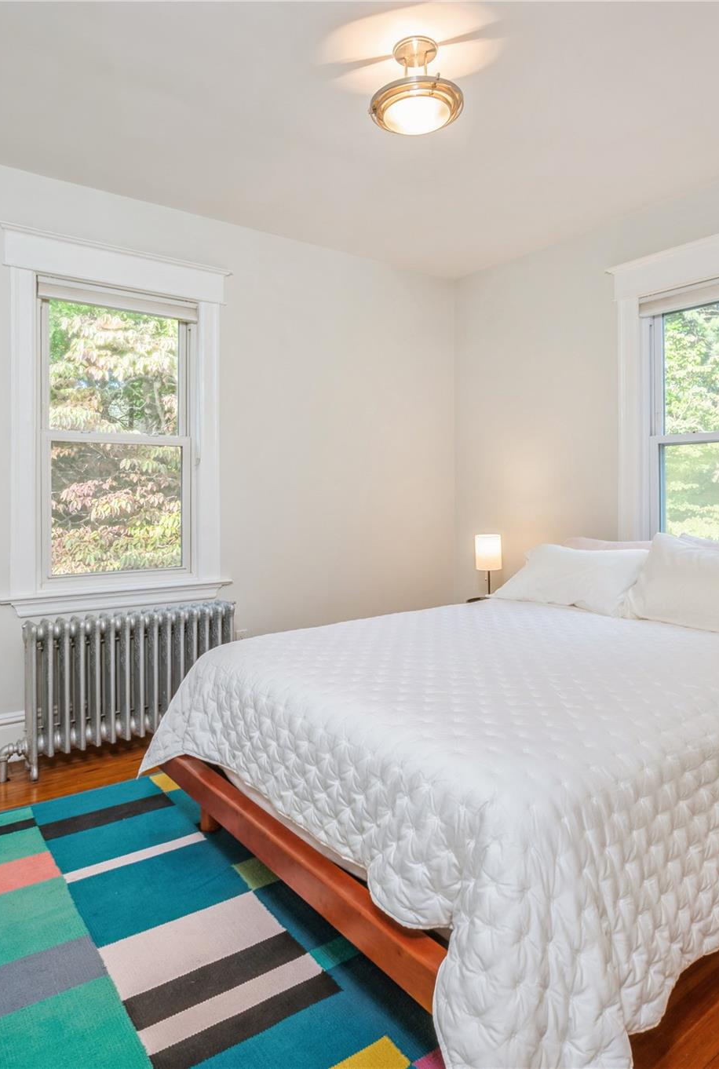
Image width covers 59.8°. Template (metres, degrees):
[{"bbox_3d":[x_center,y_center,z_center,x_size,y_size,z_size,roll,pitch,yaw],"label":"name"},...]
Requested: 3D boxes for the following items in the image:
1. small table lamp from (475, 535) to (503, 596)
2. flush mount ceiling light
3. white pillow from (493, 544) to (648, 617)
[{"bbox_3d":[0.776,0.213,3.750,0.150,0.415,0.150,0,1,0],"label":"small table lamp"},{"bbox_3d":[0.187,-1.487,2.066,0.305,0.225,0.305,0,1,0],"label":"flush mount ceiling light"},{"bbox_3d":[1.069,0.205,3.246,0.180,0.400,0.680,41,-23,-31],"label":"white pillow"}]

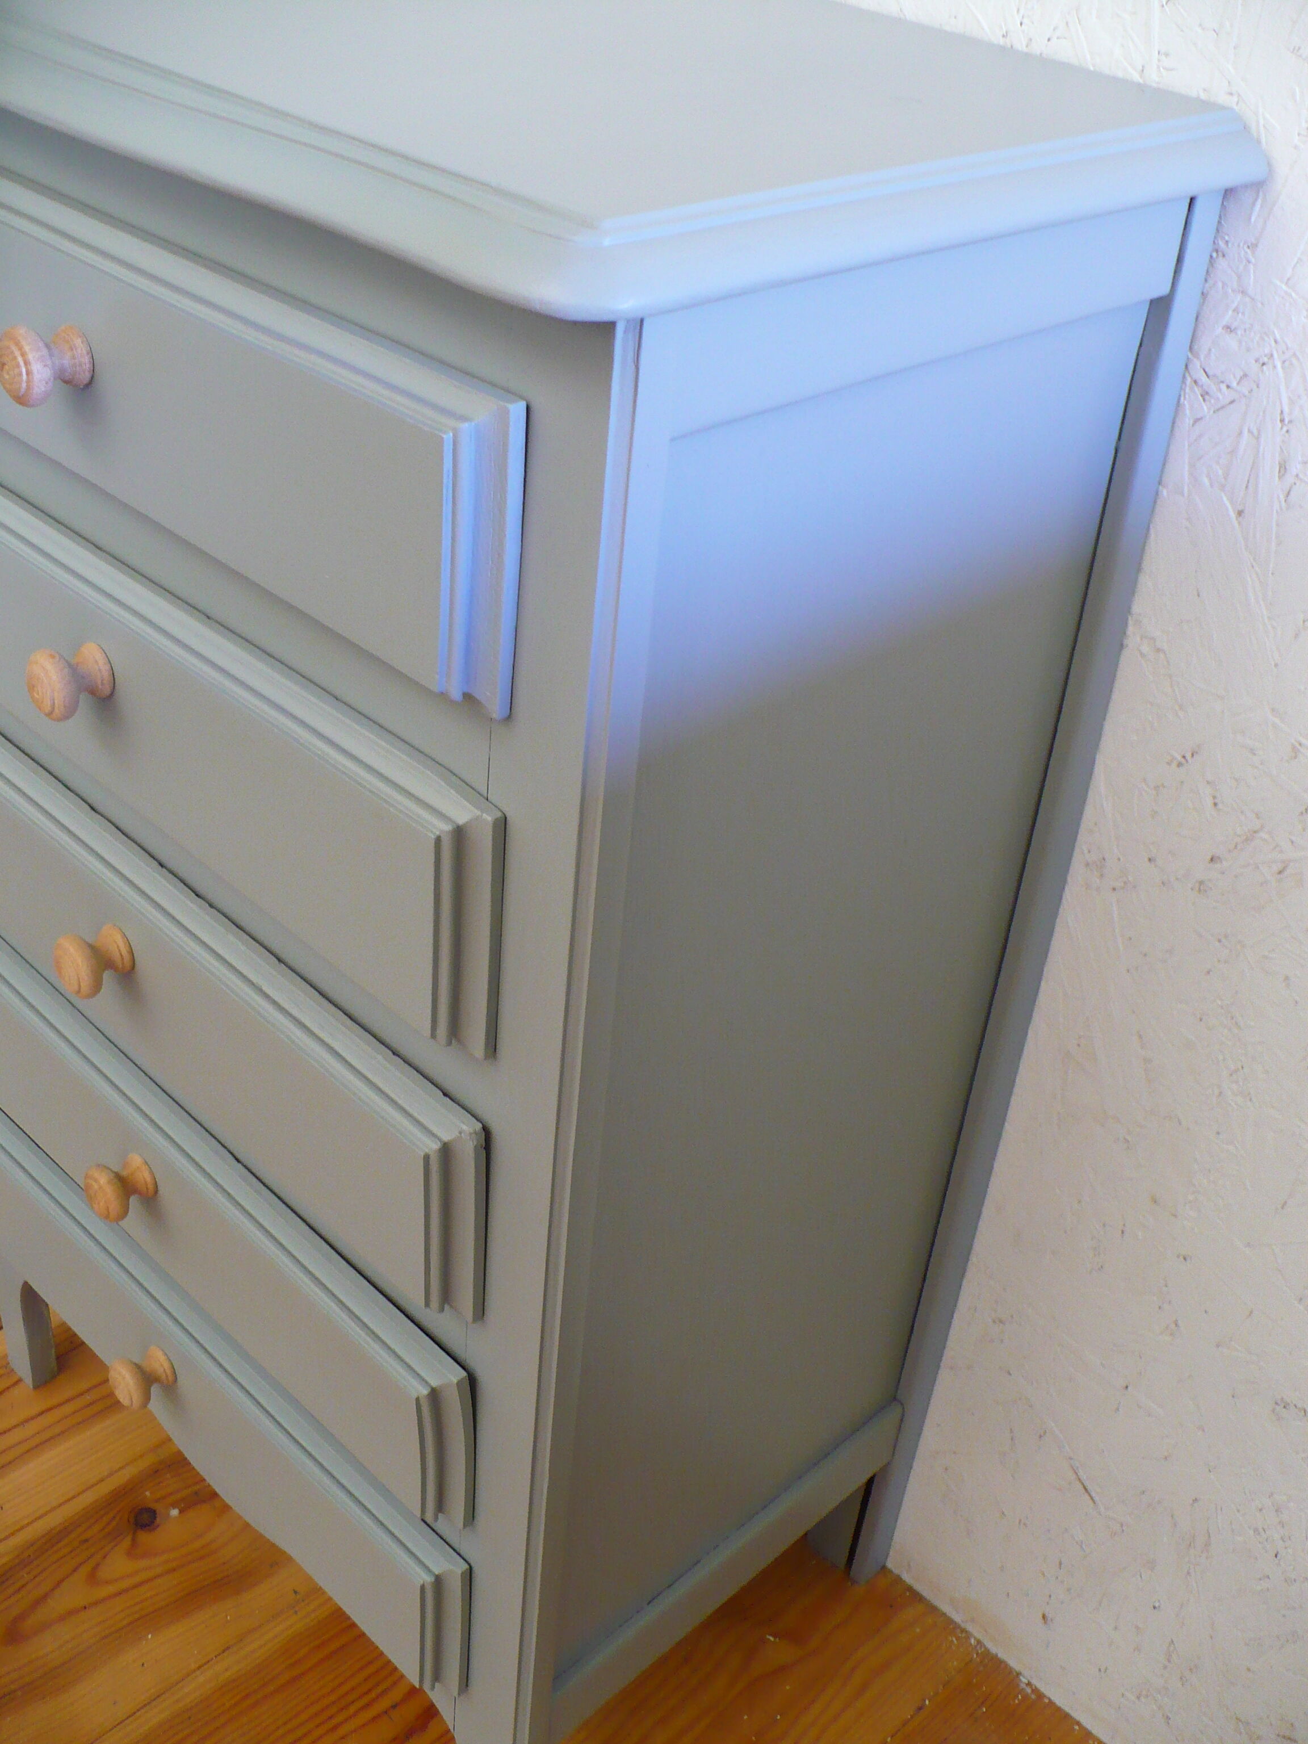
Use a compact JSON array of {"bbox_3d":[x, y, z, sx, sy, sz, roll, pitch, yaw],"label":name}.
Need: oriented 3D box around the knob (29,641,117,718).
[{"bbox_3d":[-0.279,-0.091,0.887,0.035,0.036,0.036,-26,45,-38],"label":"knob"}]

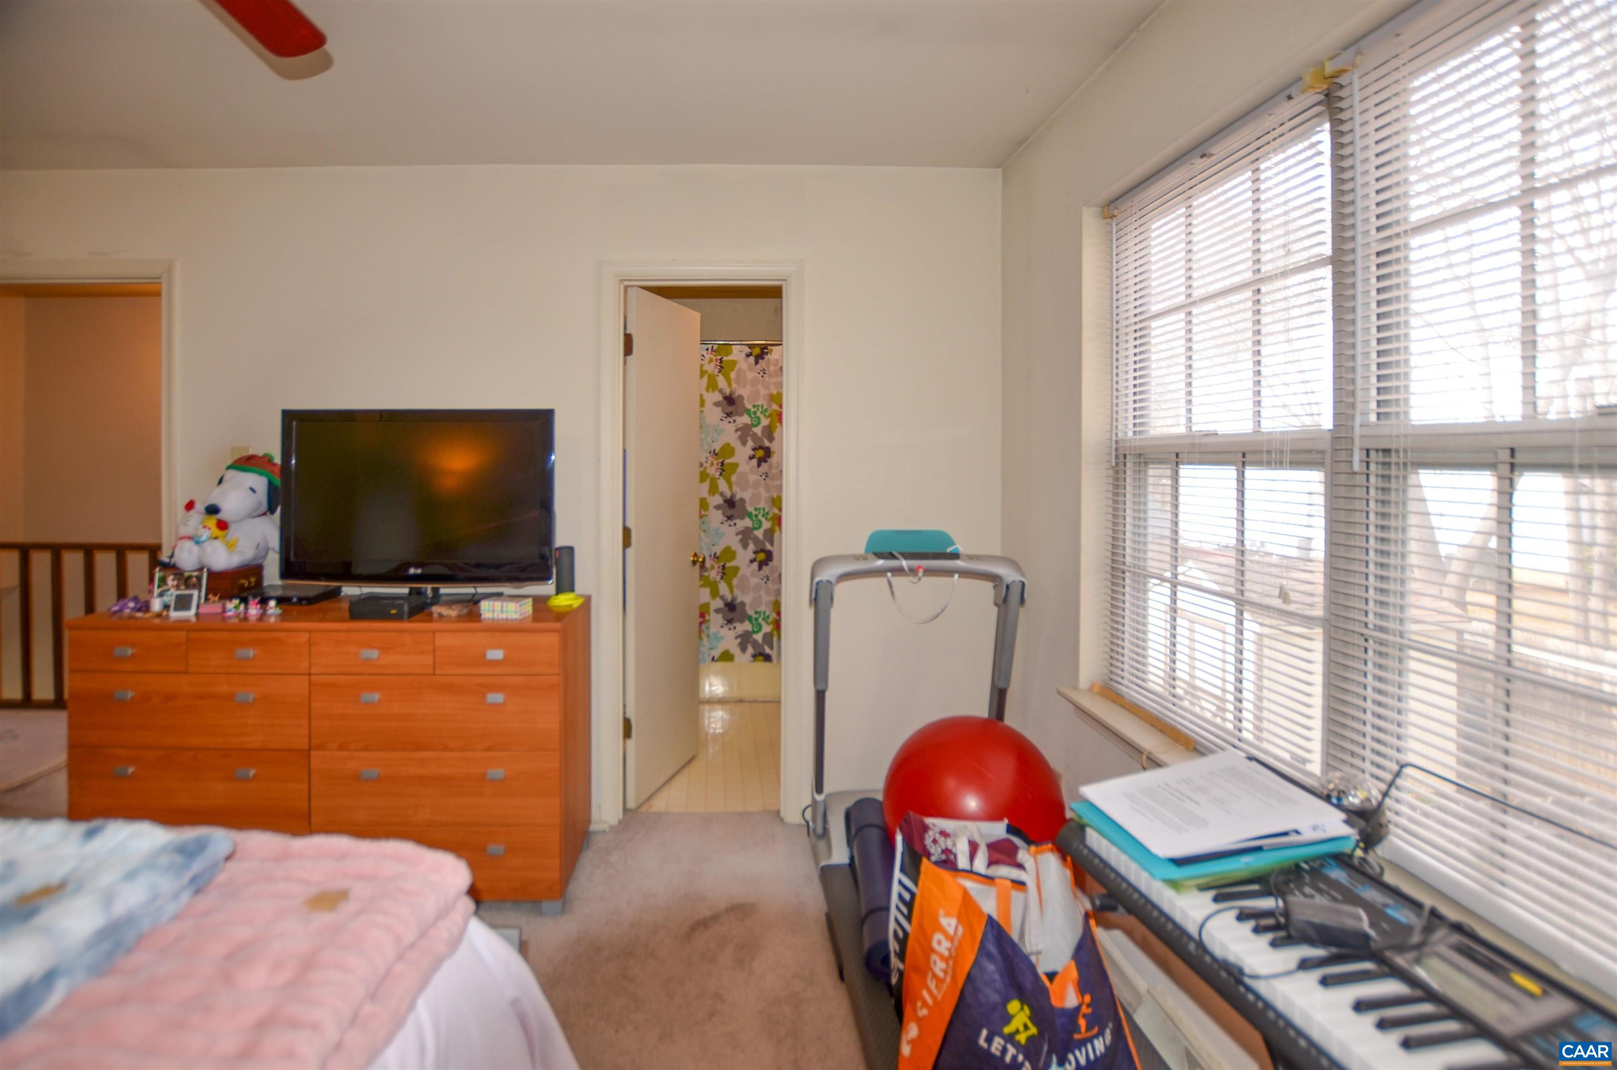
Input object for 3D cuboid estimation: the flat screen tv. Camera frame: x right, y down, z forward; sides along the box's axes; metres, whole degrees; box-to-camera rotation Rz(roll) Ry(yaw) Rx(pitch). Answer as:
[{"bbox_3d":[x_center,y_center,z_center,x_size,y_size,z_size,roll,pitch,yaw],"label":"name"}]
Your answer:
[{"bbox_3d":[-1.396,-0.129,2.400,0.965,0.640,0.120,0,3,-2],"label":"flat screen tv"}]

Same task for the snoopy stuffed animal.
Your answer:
[{"bbox_3d":[-2.037,-0.082,2.370,0.280,0.410,0.290,0,3,3],"label":"snoopy stuffed animal"}]

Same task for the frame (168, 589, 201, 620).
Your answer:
[{"bbox_3d":[-2.013,0.223,2.170,0.082,0.085,0.030,0,-8,-2],"label":"frame"}]

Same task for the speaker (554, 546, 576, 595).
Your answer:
[{"bbox_3d":[-0.871,0.134,2.410,0.070,0.178,0.070,1,4,21],"label":"speaker"}]

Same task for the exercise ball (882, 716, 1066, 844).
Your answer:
[{"bbox_3d":[0.502,0.839,2.072,0.540,0.540,0.540,0,3,0],"label":"exercise ball"}]

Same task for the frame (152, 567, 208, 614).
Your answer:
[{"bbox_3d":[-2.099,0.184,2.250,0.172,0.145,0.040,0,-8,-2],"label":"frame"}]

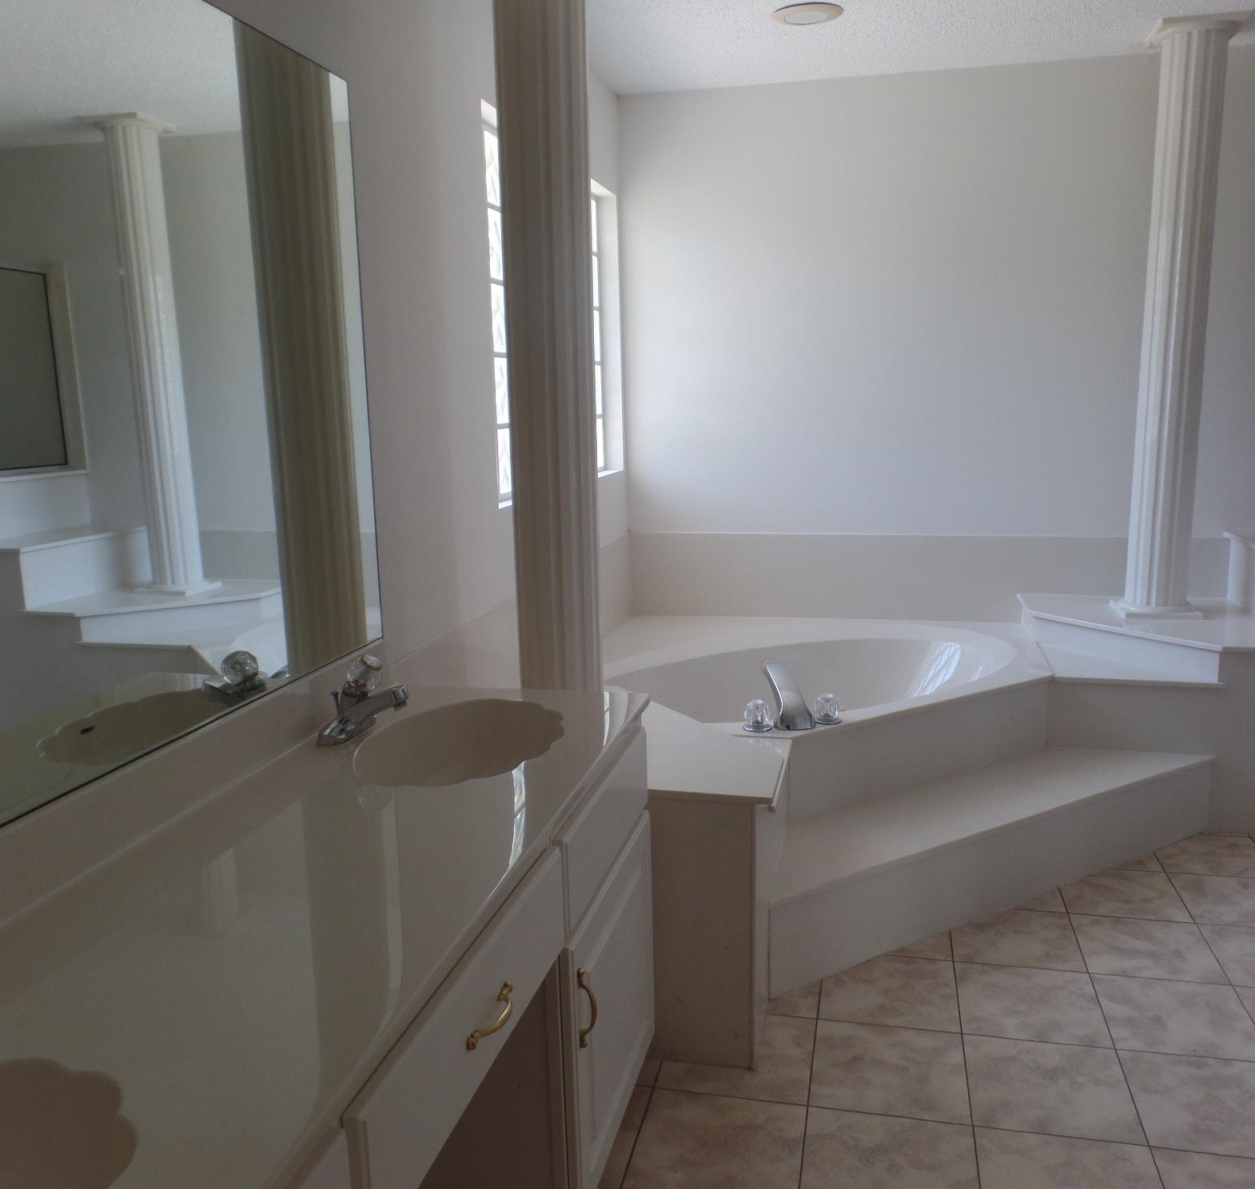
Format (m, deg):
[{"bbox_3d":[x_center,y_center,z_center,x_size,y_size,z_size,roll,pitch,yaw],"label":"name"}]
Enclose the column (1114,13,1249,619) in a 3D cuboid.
[{"bbox_3d":[1.794,-0.852,3.447,0.250,1.859,0.245,1,10,14],"label":"column"}]

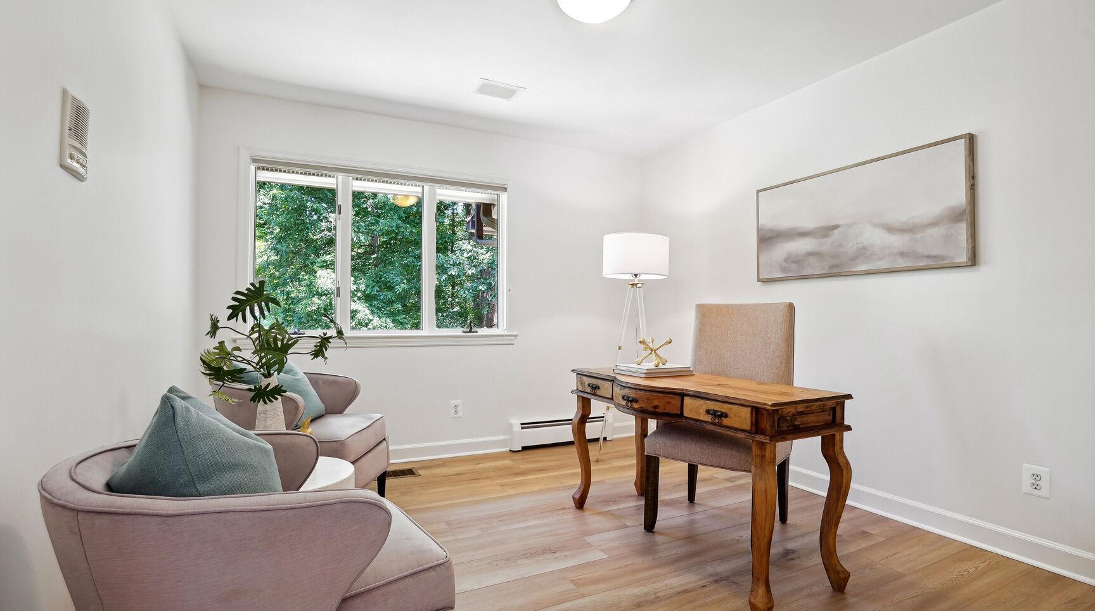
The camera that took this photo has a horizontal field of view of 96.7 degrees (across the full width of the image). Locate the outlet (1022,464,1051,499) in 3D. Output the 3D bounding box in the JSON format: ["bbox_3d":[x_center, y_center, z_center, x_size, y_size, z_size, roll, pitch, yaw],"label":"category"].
[{"bbox_3d":[2.061,0.743,2.052,0.008,0.125,0.082,1,-1,-30],"label":"outlet"}]

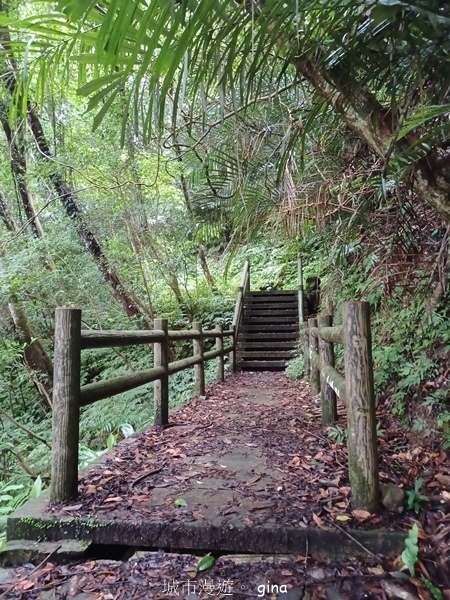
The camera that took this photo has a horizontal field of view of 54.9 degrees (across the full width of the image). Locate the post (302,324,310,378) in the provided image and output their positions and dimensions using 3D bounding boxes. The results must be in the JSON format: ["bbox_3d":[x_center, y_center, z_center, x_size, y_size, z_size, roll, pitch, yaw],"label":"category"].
[{"bbox_3d":[1.458,0.909,7.800,0.135,1.000,0.135,-2,-4,8],"label":"post"}]

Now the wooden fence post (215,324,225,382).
[{"bbox_3d":[-0.099,0.917,7.460,0.135,1.000,0.135,-2,-4,8],"label":"wooden fence post"}]

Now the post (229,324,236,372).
[{"bbox_3d":[0.165,1.042,9.210,0.135,1.000,0.135,-2,-4,8],"label":"post"}]

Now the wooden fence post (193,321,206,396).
[{"bbox_3d":[-0.333,0.789,5.720,0.135,1.000,0.135,-2,-4,8],"label":"wooden fence post"}]

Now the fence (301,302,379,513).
[{"bbox_3d":[1.057,0.715,4.950,0.145,1.000,5.904,-2,-4,8],"label":"fence"}]

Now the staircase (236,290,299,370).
[{"bbox_3d":[1.154,0.652,10.955,1.370,2.020,2.900,-2,-4,8],"label":"staircase"}]

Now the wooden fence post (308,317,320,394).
[{"bbox_3d":[1.201,0.756,5.800,0.135,1.000,0.135,-2,-4,8],"label":"wooden fence post"}]

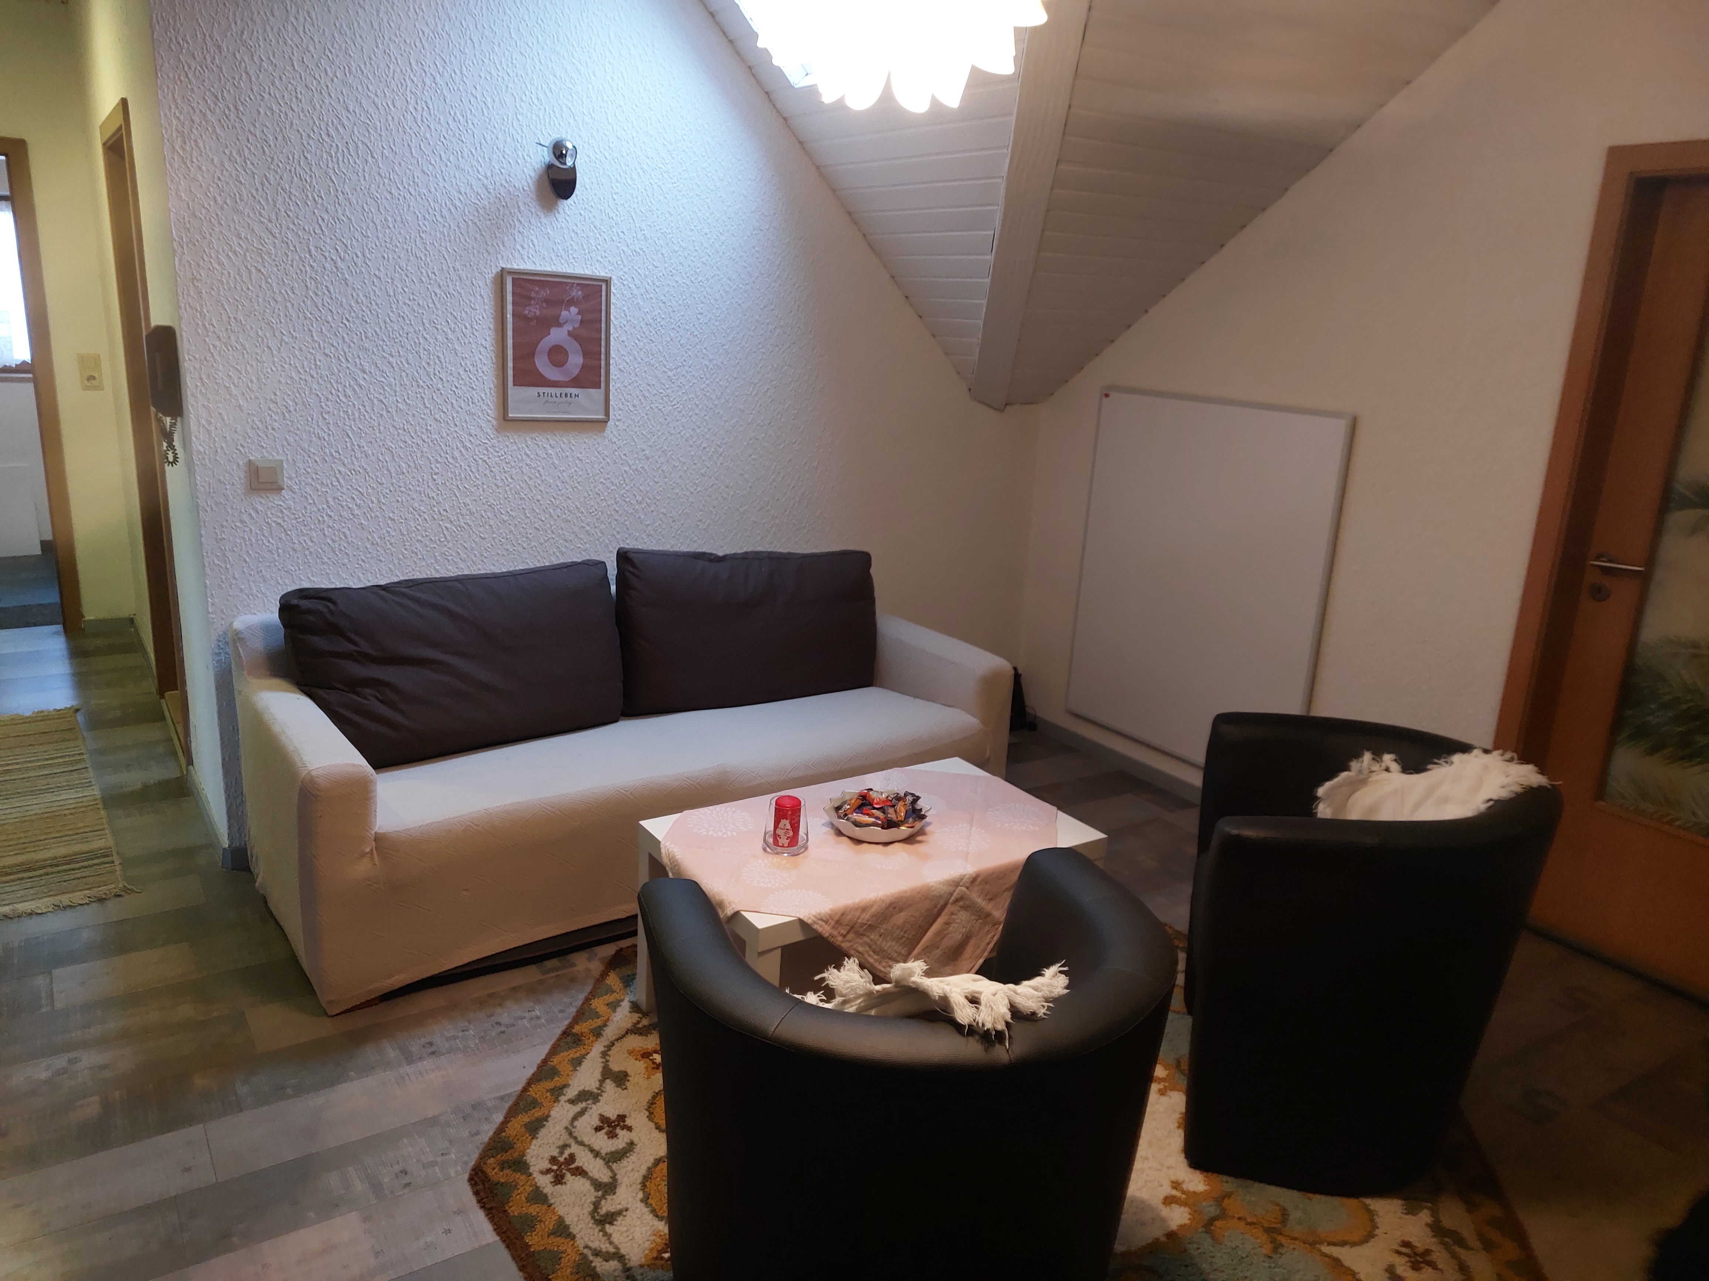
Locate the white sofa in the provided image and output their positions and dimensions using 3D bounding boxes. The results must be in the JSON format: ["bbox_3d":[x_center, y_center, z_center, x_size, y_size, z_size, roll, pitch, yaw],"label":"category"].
[{"bbox_3d":[-0.586,0.280,3.417,2.000,0.735,0.865,-7,18,-34],"label":"white sofa"}]

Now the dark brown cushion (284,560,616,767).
[{"bbox_3d":[-1.070,0.055,3.201,0.850,0.460,0.190,-7,8,-34],"label":"dark brown cushion"}]

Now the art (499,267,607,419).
[{"bbox_3d":[-0.864,-0.851,3.449,0.320,0.420,0.020,-7,18,-34],"label":"art"}]

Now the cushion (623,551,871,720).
[{"bbox_3d":[-0.342,-0.054,3.695,0.840,0.460,0.190,-7,8,-34],"label":"cushion"}]

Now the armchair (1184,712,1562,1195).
[{"bbox_3d":[1.021,0.612,2.459,0.640,0.715,0.730,7,15,15],"label":"armchair"}]

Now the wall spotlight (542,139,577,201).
[{"bbox_3d":[-0.807,-1.325,3.330,0.083,0.161,0.100,-6,17,-32],"label":"wall spotlight"}]

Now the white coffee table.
[{"bbox_3d":[0.037,0.642,2.715,0.900,0.450,0.550,-7,18,-33],"label":"white coffee table"}]

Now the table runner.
[{"bbox_3d":[0.042,0.550,2.691,0.940,0.280,0.580,-7,18,-33],"label":"table runner"}]

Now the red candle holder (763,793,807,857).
[{"bbox_3d":[-0.145,0.394,2.532,0.097,0.104,0.097,3,15,-1],"label":"red candle holder"}]

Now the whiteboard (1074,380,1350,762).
[{"bbox_3d":[1.146,-0.196,4.018,0.020,1.220,1.015,-7,18,-33],"label":"whiteboard"}]

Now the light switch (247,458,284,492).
[{"bbox_3d":[-1.536,-0.434,3.095,0.081,0.081,0.022,-7,18,-34],"label":"light switch"}]

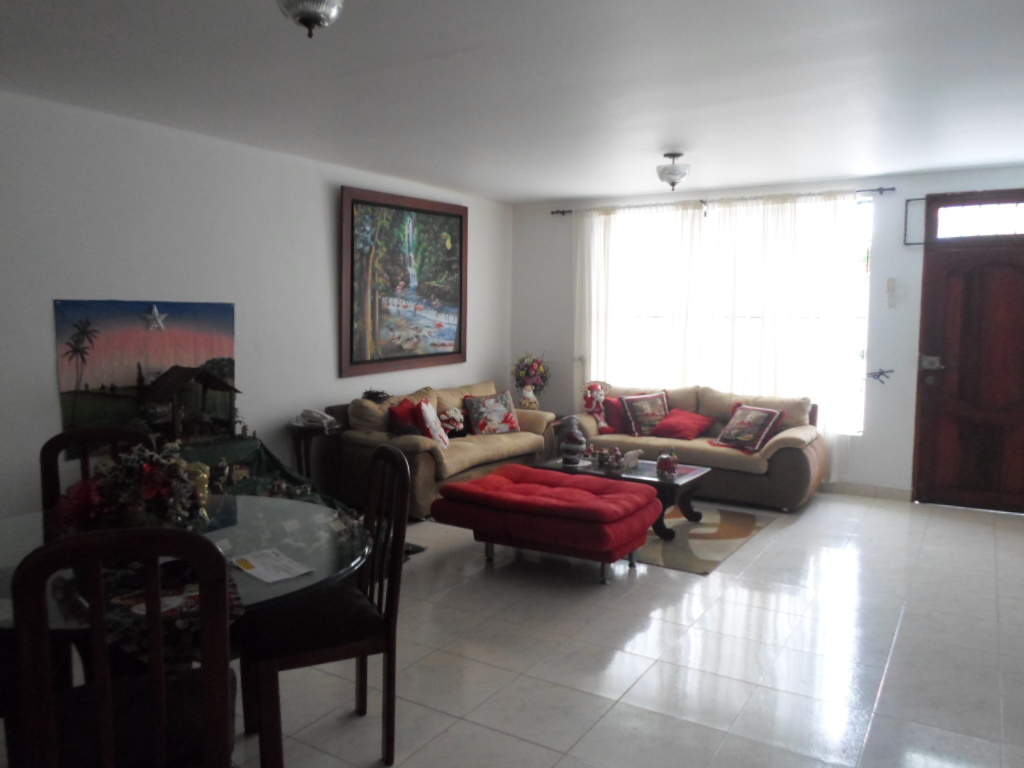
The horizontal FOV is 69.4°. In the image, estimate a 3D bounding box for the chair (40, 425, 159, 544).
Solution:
[{"bbox_3d":[-1.475,0.671,2.720,0.440,0.970,0.510,-3,5,-32],"label":"chair"}]

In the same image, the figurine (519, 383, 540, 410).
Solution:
[{"bbox_3d":[0.167,0.119,7.046,0.200,0.267,0.170,1,4,14],"label":"figurine"}]

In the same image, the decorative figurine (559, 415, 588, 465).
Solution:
[{"bbox_3d":[0.458,0.401,5.404,0.210,0.350,0.190,-1,5,-9],"label":"decorative figurine"}]

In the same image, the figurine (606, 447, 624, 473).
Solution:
[{"bbox_3d":[0.741,0.518,5.288,0.110,0.135,0.100,1,5,8],"label":"figurine"}]

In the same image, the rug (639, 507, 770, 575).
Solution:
[{"bbox_3d":[0.827,0.981,5.257,1.681,0.012,1.640,3,5,32],"label":"rug"}]

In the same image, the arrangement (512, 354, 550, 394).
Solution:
[{"bbox_3d":[0.196,-0.095,7.429,0.370,0.400,0.350,0,5,2],"label":"arrangement"}]

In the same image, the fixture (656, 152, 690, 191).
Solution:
[{"bbox_3d":[1.143,-1.498,5.247,0.241,0.269,0.241,3,5,32],"label":"fixture"}]

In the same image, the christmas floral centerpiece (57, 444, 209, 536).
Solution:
[{"bbox_3d":[-1.081,0.306,2.106,0.420,0.270,0.360,-2,5,-27],"label":"christmas floral centerpiece"}]

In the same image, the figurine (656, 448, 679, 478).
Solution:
[{"bbox_3d":[1.042,0.520,4.977,0.140,0.190,0.140,1,5,12],"label":"figurine"}]

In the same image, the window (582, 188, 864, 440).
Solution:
[{"bbox_3d":[1.762,-0.617,6.708,2.632,2.005,0.120,3,5,29],"label":"window"}]

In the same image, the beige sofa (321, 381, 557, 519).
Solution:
[{"bbox_3d":[-0.517,0.470,6.277,0.952,0.871,2.086,3,5,34],"label":"beige sofa"}]

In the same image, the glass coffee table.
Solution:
[{"bbox_3d":[0.775,0.793,5.296,1.114,0.381,0.749,3,5,32],"label":"glass coffee table"}]

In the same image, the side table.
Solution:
[{"bbox_3d":[-1.433,0.627,5.378,0.405,0.664,0.405,3,5,32],"label":"side table"}]

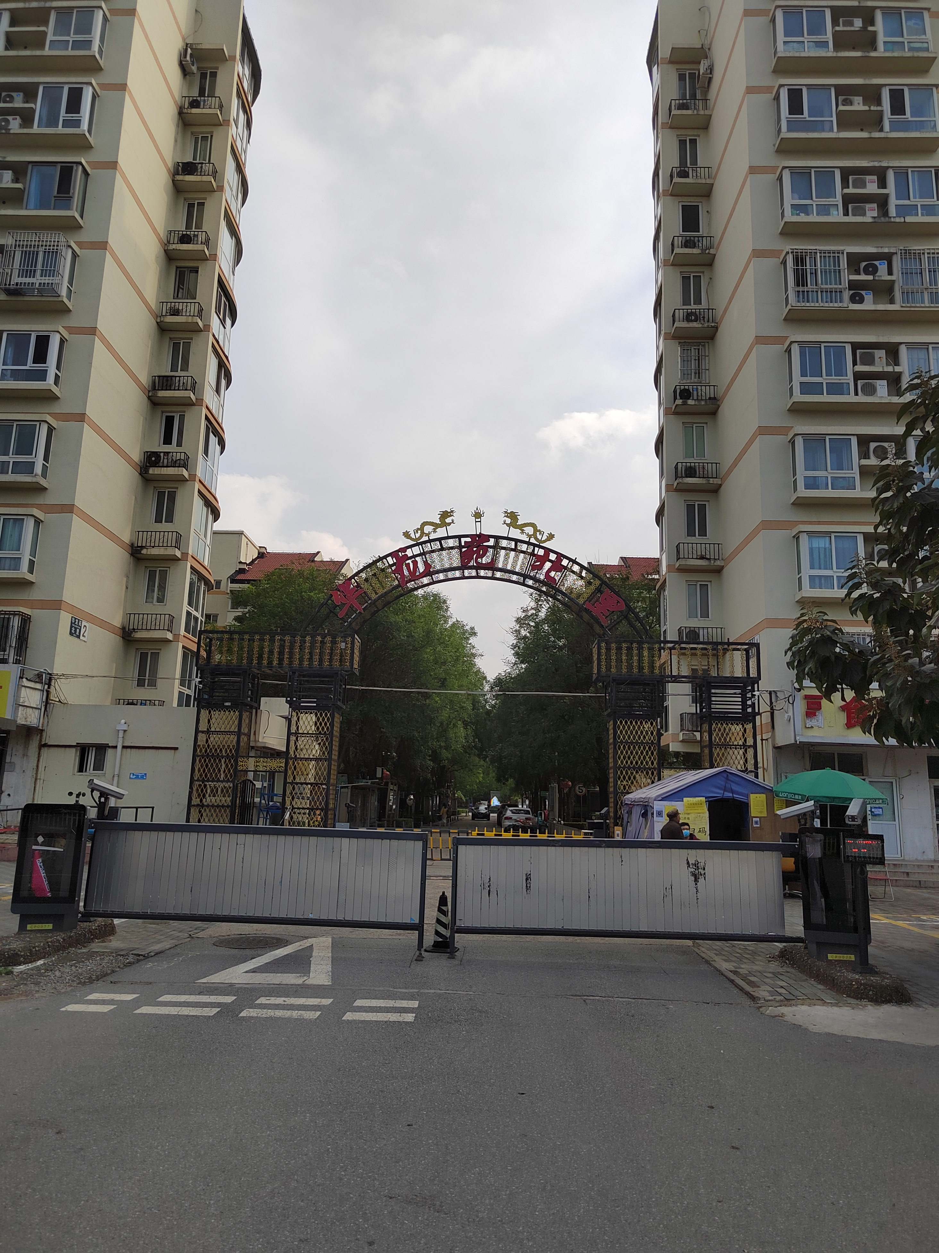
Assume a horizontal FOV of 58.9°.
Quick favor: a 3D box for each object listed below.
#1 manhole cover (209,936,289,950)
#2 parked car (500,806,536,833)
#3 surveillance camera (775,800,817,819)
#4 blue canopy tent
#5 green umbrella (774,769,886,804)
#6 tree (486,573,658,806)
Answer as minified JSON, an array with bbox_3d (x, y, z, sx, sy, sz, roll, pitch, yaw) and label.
[{"bbox_3d":[-2.372,3.404,8.954,0.790,0.040,0.790,1,-12,2],"label":"manhole cover"},{"bbox_3d":[2.660,10.754,45.525,1.800,1.470,4.600,1,-11,2],"label":"parked car"},{"bbox_3d":[3.759,2.116,9.600,0.450,0.110,0.150,-23,-22,27],"label":"surveillance camera"},{"bbox_3d":[4.989,4.268,17.455,2.900,2.480,3.050,2,-11,0],"label":"blue canopy tent"},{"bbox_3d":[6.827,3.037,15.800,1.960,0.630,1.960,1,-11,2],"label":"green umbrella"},{"bbox_3d":[3.775,3.067,30.867,6.200,10.420,6.200,1,-11,2],"label":"tree"}]

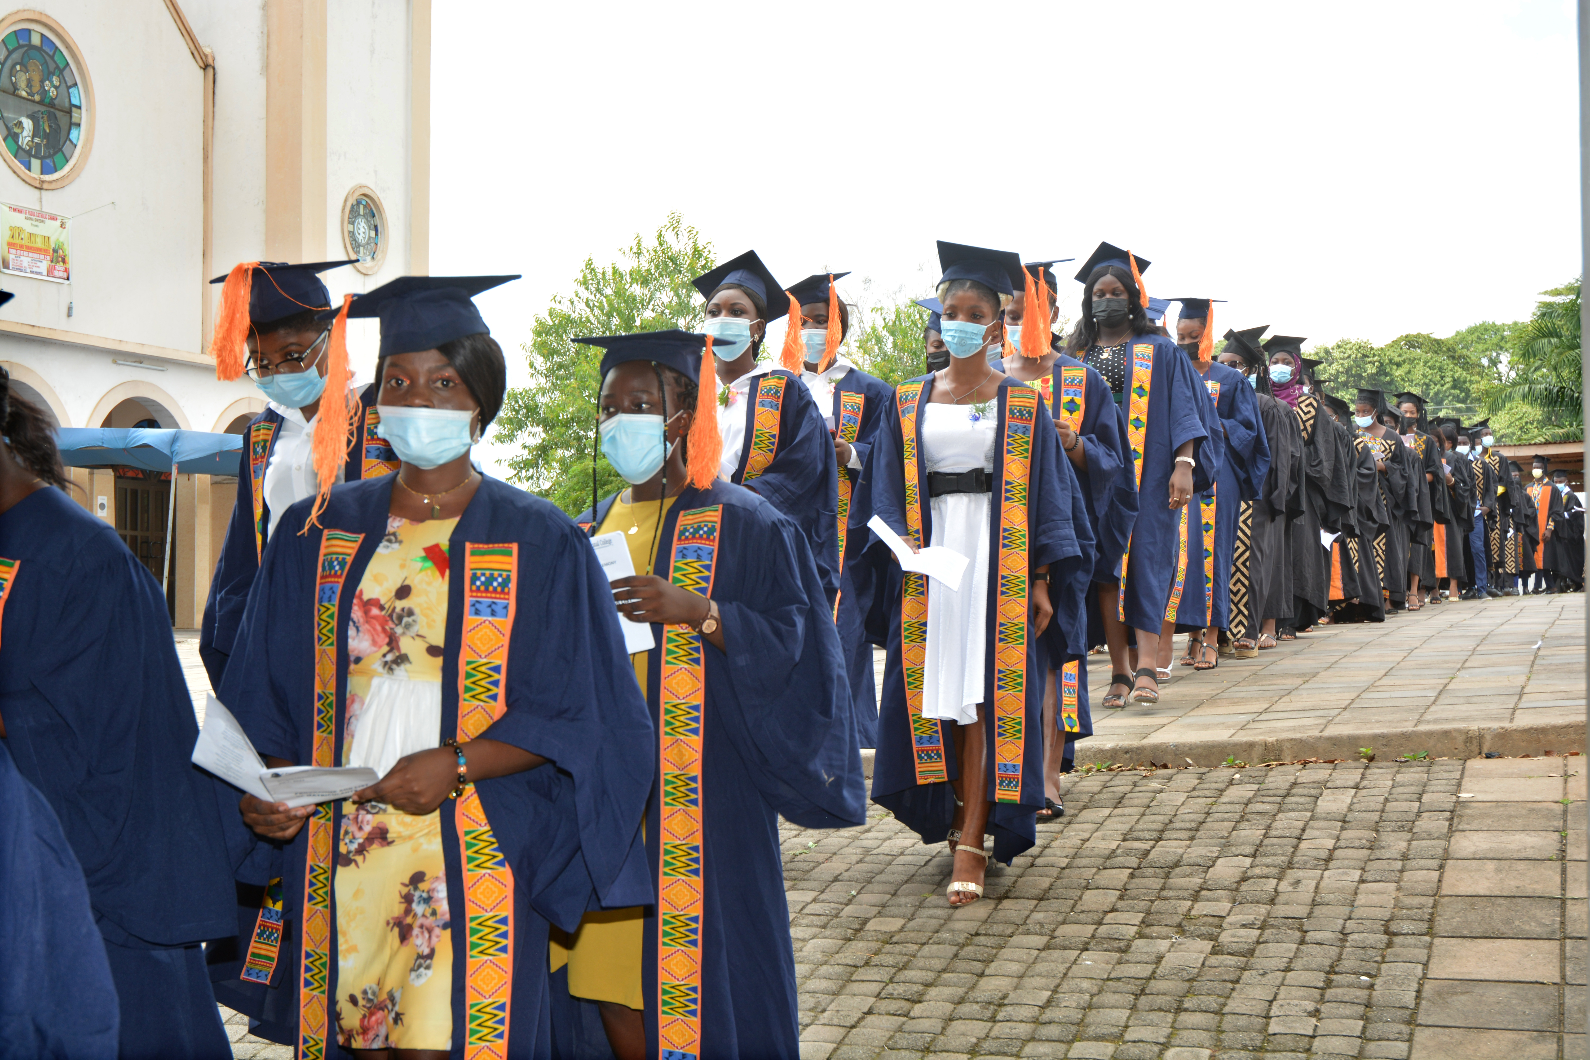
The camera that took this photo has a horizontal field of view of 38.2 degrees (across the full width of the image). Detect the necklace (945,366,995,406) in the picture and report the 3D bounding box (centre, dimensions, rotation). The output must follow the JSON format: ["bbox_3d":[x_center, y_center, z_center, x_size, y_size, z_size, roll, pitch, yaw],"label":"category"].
[{"bbox_3d":[0.470,-0.391,6.180,0.132,0.112,0.115,0,-2,15],"label":"necklace"}]

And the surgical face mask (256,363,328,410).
[{"bbox_3d":[-0.919,-0.261,4.200,0.130,0.090,0.080,0,24,19],"label":"surgical face mask"}]

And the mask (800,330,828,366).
[{"bbox_3d":[0.075,-0.583,7.300,0.140,0.112,0.085,0,-1,21],"label":"mask"}]

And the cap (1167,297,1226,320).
[{"bbox_3d":[1.849,-1.010,10.600,0.228,0.110,0.228,4,6,35],"label":"cap"}]

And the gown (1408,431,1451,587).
[{"bbox_3d":[5.036,-0.171,18.600,0.540,1.270,0.380,-1,-2,25],"label":"gown"}]

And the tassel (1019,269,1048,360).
[{"bbox_3d":[0.665,-0.608,6.420,0.062,0.250,0.050,-5,-1,15],"label":"tassel"}]

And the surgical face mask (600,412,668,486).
[{"bbox_3d":[-0.259,-0.130,3.700,0.135,0.110,0.080,-1,5,29],"label":"surgical face mask"}]

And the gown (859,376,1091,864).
[{"bbox_3d":[0.498,0.250,6.420,0.620,1.340,0.500,0,-1,15],"label":"gown"}]

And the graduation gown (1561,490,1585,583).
[{"bbox_3d":[10.741,0.069,32.000,0.600,1.330,0.480,-1,-1,36],"label":"graduation gown"}]

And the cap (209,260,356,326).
[{"bbox_3d":[-1.025,-0.470,4.640,0.228,0.112,0.228,-7,1,40],"label":"cap"}]

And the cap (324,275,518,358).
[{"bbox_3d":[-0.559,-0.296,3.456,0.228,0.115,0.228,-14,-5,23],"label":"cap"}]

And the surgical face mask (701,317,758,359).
[{"bbox_3d":[-0.183,-0.542,6.500,0.140,0.120,0.085,0,-1,27],"label":"surgical face mask"}]

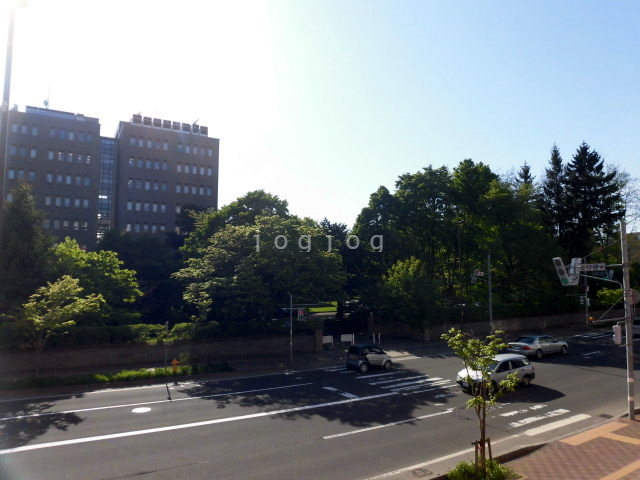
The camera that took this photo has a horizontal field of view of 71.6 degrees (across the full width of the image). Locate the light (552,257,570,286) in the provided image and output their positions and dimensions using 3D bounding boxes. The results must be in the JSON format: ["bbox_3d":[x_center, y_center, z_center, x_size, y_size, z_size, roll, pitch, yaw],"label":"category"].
[{"bbox_3d":[10.899,1.420,20.000,0.350,1.200,0.420,-22,4,-20],"label":"light"}]

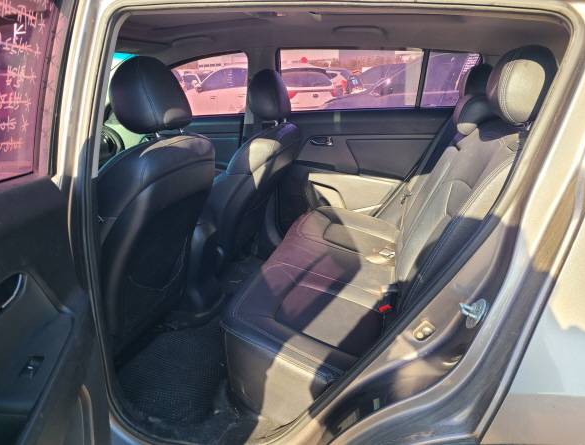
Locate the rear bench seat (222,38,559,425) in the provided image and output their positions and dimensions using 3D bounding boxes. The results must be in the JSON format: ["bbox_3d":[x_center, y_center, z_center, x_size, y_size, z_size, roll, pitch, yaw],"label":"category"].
[{"bbox_3d":[0.351,-0.089,1.682,0.857,1.000,1.326,4,17,13],"label":"rear bench seat"}]

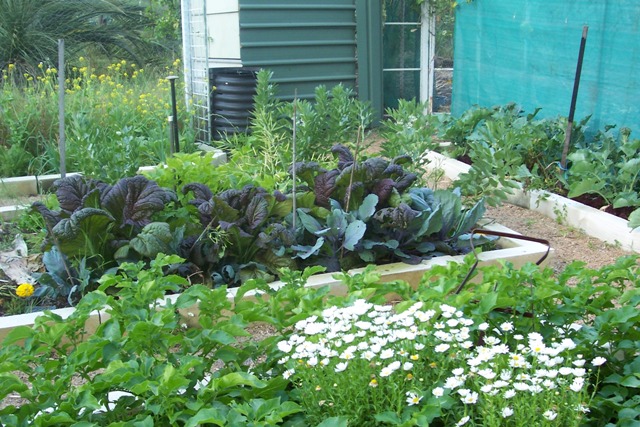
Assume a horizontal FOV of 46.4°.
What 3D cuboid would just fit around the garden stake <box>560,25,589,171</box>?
[{"bbox_3d":[1.628,-0.672,4.804,0.029,1.039,0.029,4,15,0],"label":"garden stake"}]

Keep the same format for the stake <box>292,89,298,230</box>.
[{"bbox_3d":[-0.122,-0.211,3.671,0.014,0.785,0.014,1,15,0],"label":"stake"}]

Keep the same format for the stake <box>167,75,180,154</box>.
[{"bbox_3d":[-1.128,-0.755,5.837,0.095,0.646,0.085,-1,15,0],"label":"stake"}]

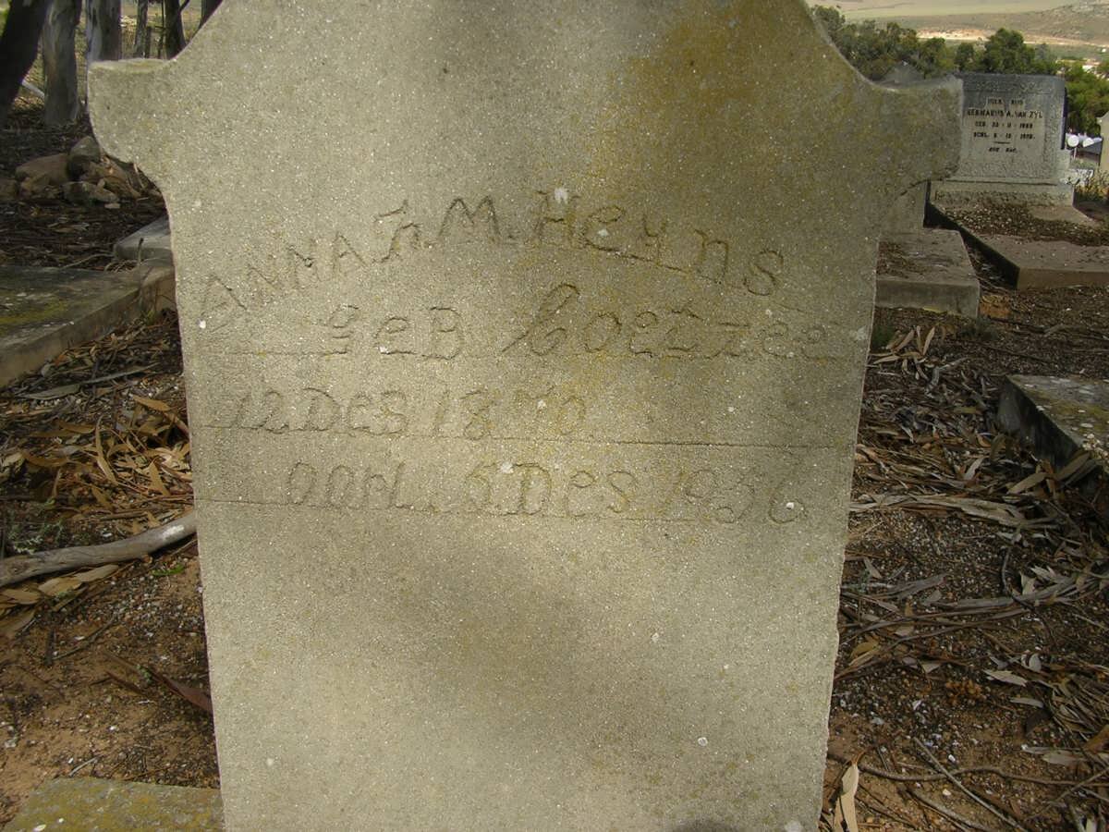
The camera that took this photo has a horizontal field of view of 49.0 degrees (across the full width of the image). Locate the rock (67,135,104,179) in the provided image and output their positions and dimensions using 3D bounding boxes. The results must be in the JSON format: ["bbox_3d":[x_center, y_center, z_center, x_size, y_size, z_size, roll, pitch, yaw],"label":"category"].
[{"bbox_3d":[-2.907,-1.607,7.571,0.210,0.260,0.220,2,19,4],"label":"rock"}]

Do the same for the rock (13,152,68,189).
[{"bbox_3d":[-3.575,-1.715,8.509,0.390,0.250,0.290,1,19,3],"label":"rock"}]

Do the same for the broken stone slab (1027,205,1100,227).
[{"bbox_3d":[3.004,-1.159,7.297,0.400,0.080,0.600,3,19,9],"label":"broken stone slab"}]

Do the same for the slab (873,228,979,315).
[{"bbox_3d":[1.663,-0.743,6.061,0.750,0.150,1.270,4,19,12],"label":"slab"}]

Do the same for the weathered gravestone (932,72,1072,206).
[{"bbox_3d":[2.842,-1.748,7.665,0.885,0.800,0.240,2,19,5],"label":"weathered gravestone"}]

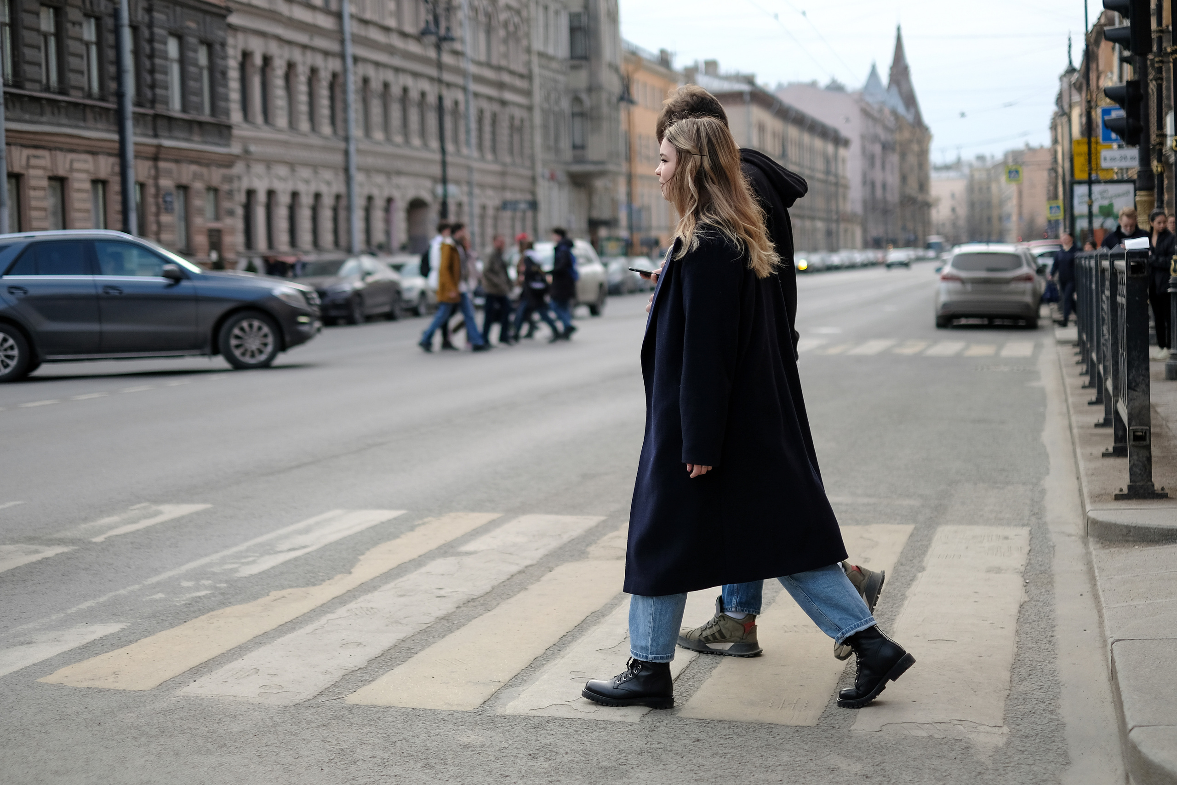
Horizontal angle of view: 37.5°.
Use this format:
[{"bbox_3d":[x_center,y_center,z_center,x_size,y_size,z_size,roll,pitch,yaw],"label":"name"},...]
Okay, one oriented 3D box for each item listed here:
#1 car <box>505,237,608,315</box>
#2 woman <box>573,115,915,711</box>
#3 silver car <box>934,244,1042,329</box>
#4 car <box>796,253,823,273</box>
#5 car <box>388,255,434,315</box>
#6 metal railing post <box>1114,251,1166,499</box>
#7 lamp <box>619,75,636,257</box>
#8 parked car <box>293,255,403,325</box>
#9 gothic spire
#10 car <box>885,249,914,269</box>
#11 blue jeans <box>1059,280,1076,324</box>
[{"bbox_3d":[-0.887,-2.543,38.703,1.850,1.740,4.500,0,5,15],"label":"car"},{"bbox_3d":[0.429,0.062,4.835,0.910,1.655,0.500,-1,4,6],"label":"woman"},{"bbox_3d":[7.406,-2.003,31.988,1.830,1.500,4.550,0,5,15],"label":"silver car"},{"bbox_3d":[15.160,-9.130,121.798,1.800,1.480,4.400,0,5,15],"label":"car"},{"bbox_3d":[-4.885,-2.926,47.150,1.830,1.580,4.450,0,5,15],"label":"car"},{"bbox_3d":[2.457,-0.089,7.721,0.225,1.120,0.130,0,5,15],"label":"metal railing post"},{"bbox_3d":[1.809,-9.547,78.761,0.800,9.500,0.800,0,5,15],"label":"lamp"},{"bbox_3d":[-5.847,-2.484,41.645,1.840,1.570,4.500,0,5,15],"label":"parked car"},{"bbox_3d":[56.035,-56.733,311.463,7.500,17.600,7.500,0,5,15],"label":"gothic spire"},{"bbox_3d":[23.619,-10.223,132.402,1.800,1.480,4.400,0,5,15],"label":"car"},{"bbox_3d":[8.580,-1.627,31.000,0.370,0.820,0.380,0,5,15],"label":"blue jeans"}]

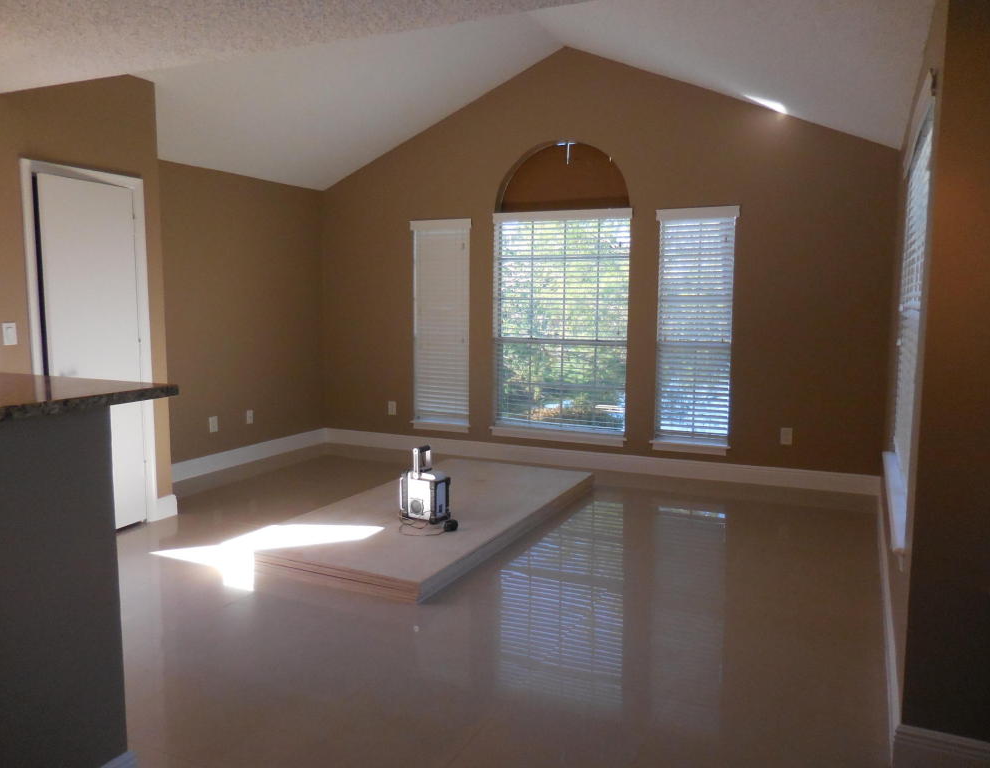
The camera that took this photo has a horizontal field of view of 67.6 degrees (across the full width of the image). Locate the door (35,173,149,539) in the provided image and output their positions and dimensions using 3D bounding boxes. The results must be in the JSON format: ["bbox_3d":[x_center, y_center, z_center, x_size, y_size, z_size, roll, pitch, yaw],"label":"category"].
[{"bbox_3d":[-2.267,-0.132,4.216,0.037,2.013,0.590,2,6,22],"label":"door"}]

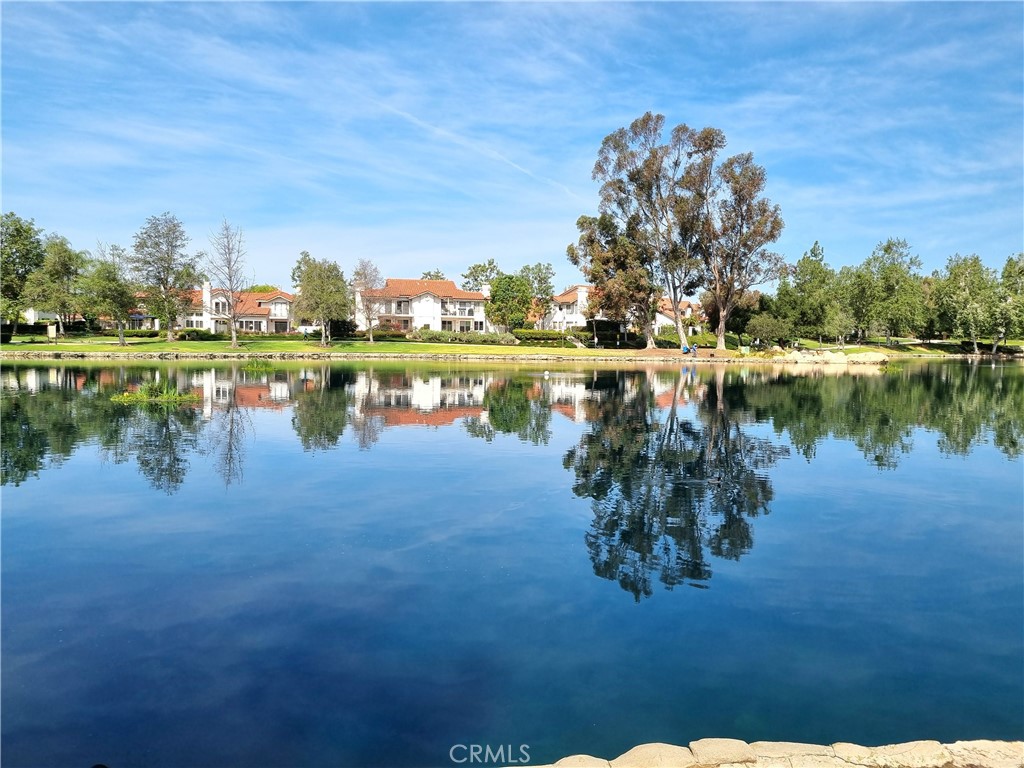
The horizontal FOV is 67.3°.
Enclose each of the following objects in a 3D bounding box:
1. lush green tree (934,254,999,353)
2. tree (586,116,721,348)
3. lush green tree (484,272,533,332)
[{"bbox_3d":[95.135,-16.662,160.376,13.080,20.590,14.500,1,3,0],"label":"lush green tree"},{"bbox_3d":[17.898,-18.942,95.470,15.810,29.040,14.500,1,3,0],"label":"tree"},{"bbox_3d":[-0.445,-12.100,114.999,7.030,9.080,6.800,1,3,0],"label":"lush green tree"}]

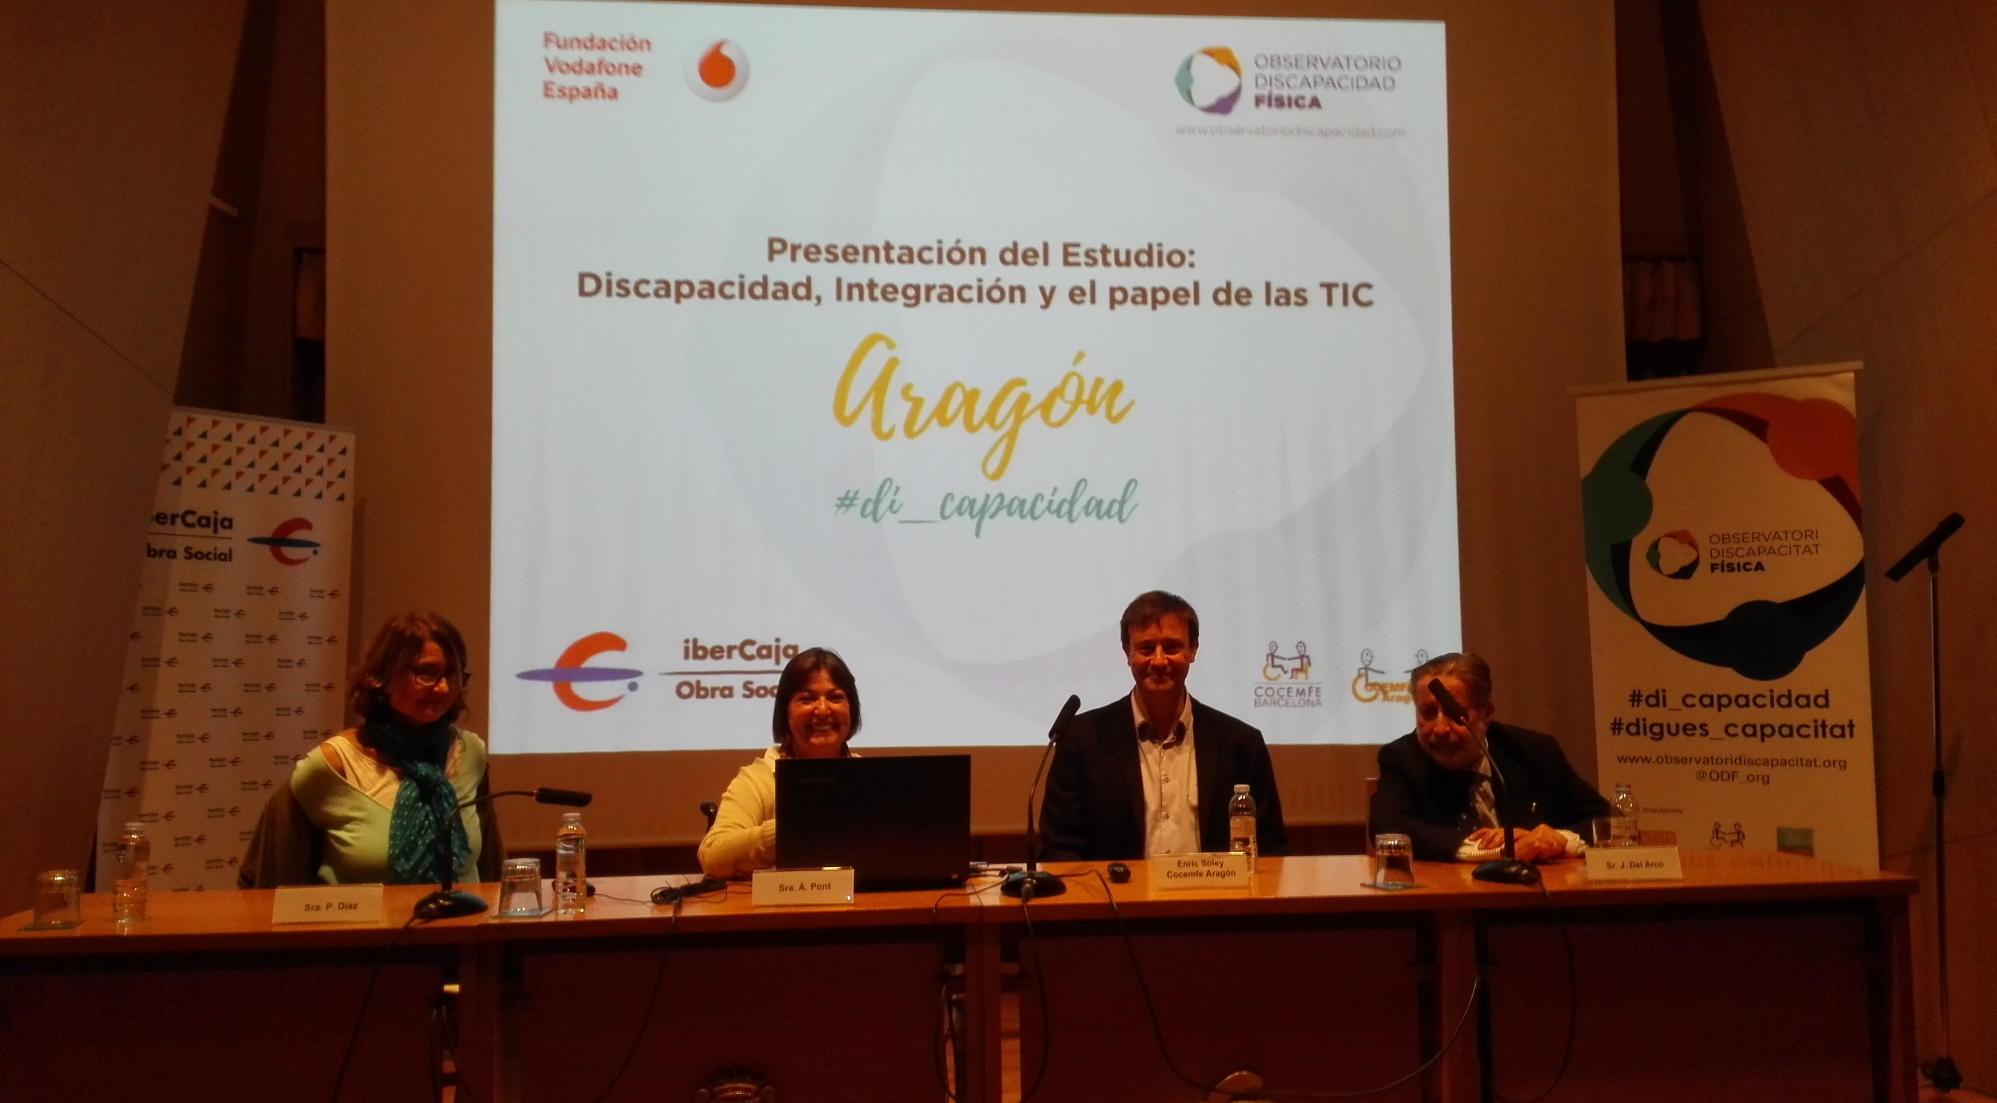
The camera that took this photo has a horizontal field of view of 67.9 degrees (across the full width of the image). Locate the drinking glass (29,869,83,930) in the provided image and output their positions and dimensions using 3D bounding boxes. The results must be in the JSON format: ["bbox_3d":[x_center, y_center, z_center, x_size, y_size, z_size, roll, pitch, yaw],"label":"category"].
[{"bbox_3d":[-1.822,0.675,2.872,0.079,0.094,0.079,-1,-3,0],"label":"drinking glass"}]

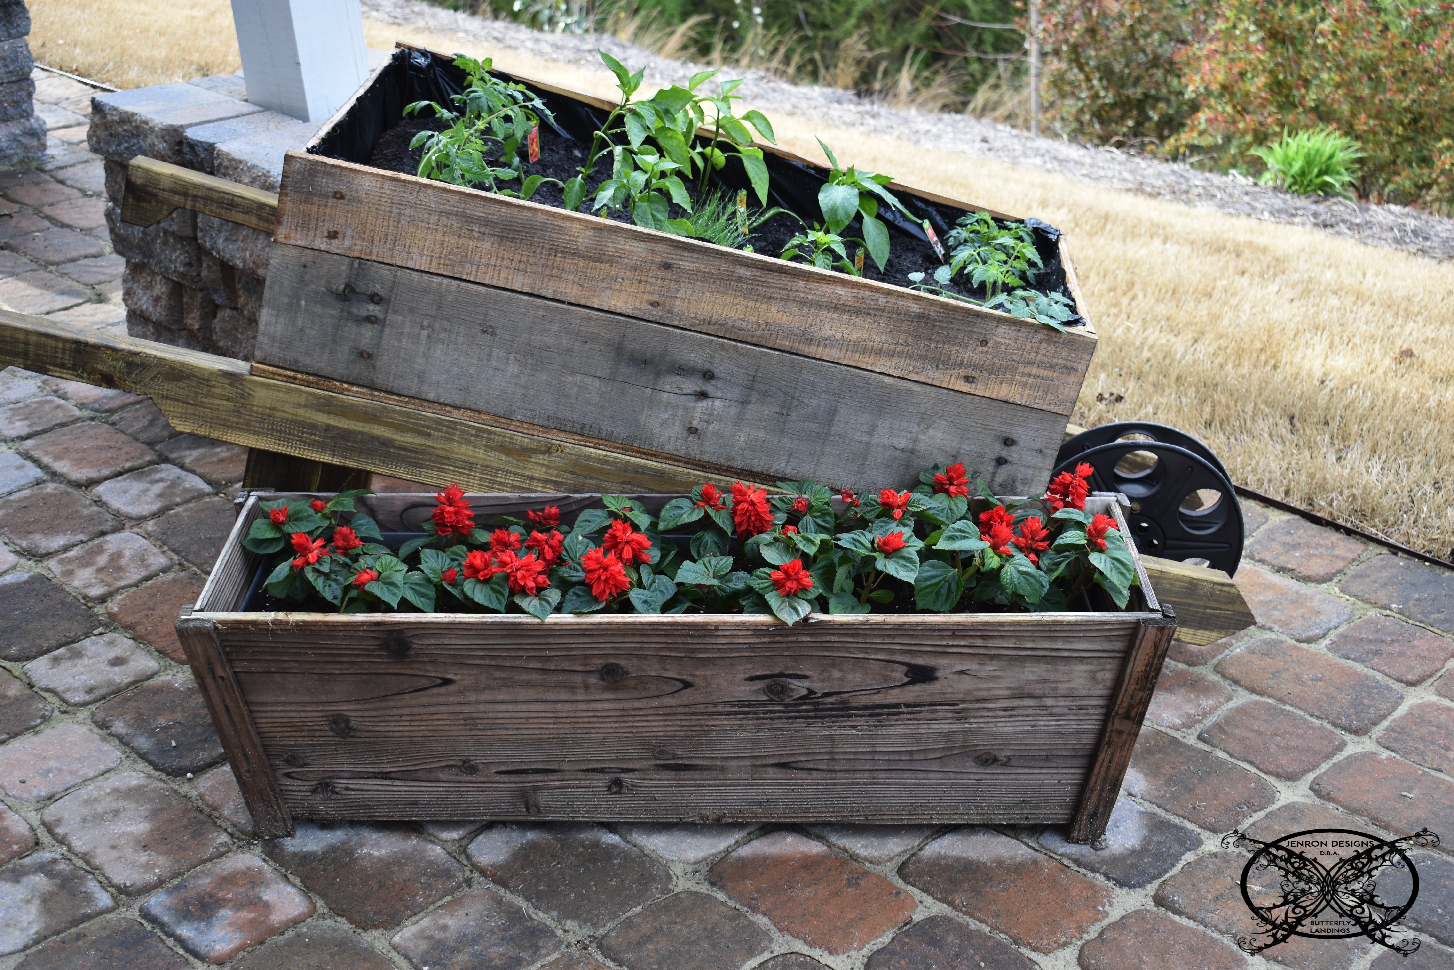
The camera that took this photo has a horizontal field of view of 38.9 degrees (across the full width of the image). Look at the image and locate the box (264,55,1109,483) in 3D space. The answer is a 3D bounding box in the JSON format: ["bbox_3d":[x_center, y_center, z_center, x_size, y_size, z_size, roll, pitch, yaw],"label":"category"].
[{"bbox_3d":[-0.049,-0.254,2.618,0.945,0.278,0.555,13,24,-3],"label":"box"}]

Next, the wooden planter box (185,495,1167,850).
[{"bbox_3d":[-0.051,0.196,2.300,1.020,0.268,0.303,0,25,0],"label":"wooden planter box"}]

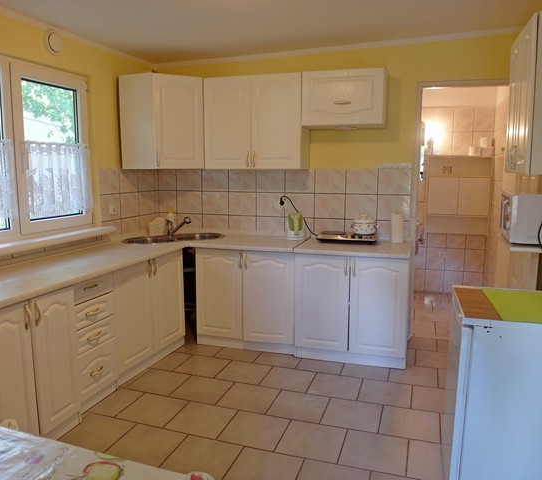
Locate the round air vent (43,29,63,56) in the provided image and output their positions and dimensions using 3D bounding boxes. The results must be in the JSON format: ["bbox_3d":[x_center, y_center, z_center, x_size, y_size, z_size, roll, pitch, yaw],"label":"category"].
[{"bbox_3d":[-1.423,-1.304,2.928,0.035,0.160,0.160,3,9,17],"label":"round air vent"}]

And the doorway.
[{"bbox_3d":[1.566,-0.187,3.460,0.888,2.022,0.160,3,9,17],"label":"doorway"}]

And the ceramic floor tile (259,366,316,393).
[{"bbox_3d":[0.118,0.921,2.926,0.308,0.012,0.308,3,9,18],"label":"ceramic floor tile"}]

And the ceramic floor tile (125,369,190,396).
[{"bbox_3d":[-0.744,0.957,2.979,0.317,0.010,0.317,3,9,18],"label":"ceramic floor tile"}]

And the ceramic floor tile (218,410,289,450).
[{"bbox_3d":[-0.081,1.006,2.344,0.308,0.012,0.308,3,9,18],"label":"ceramic floor tile"}]

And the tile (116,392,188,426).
[{"bbox_3d":[-0.692,1.008,2.628,0.317,0.010,0.317,3,9,18],"label":"tile"}]

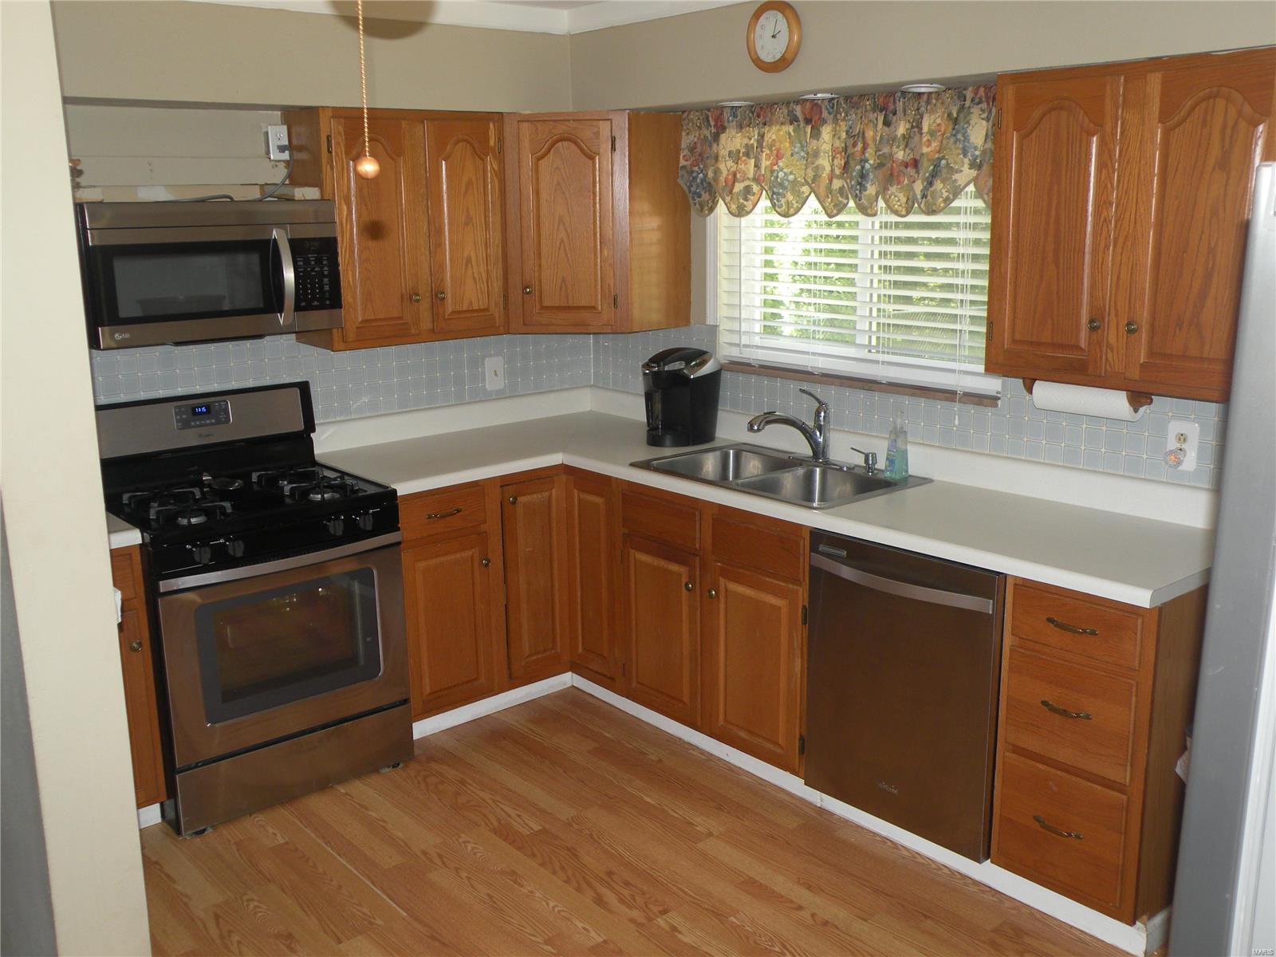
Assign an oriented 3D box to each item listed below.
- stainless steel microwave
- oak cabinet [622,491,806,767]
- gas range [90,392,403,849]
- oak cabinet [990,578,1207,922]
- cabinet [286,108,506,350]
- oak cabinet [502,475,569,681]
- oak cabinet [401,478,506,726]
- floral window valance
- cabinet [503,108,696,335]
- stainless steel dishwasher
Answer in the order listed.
[{"bbox_3d":[-1.338,-0.644,3.729,0.755,0.405,0.400,-12,17,-40],"label":"stainless steel microwave"},{"bbox_3d":[0.439,0.404,4.073,0.601,0.795,0.907,-12,17,-39],"label":"oak cabinet"},{"bbox_3d":[-1.229,0.344,3.855,0.758,1.178,0.691,-12,17,-39],"label":"gas range"},{"bbox_3d":[1.262,0.606,3.130,0.601,0.797,0.392,-12,17,-39],"label":"oak cabinet"},{"bbox_3d":[-0.831,-0.875,4.258,0.695,0.774,0.316,-12,17,-39],"label":"cabinet"},{"bbox_3d":[-0.539,0.304,4.560,0.288,0.780,0.586,-12,17,-39],"label":"oak cabinet"},{"bbox_3d":[-0.810,0.362,4.338,0.432,0.795,0.601,-12,17,-39],"label":"oak cabinet"},{"bbox_3d":[0.611,-1.029,3.923,0.099,0.370,1.377,-12,17,-39],"label":"floral window valance"},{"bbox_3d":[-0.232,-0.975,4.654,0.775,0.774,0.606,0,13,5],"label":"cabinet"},{"bbox_3d":[0.906,0.525,3.473,0.626,0.782,0.605,-12,17,-39],"label":"stainless steel dishwasher"}]

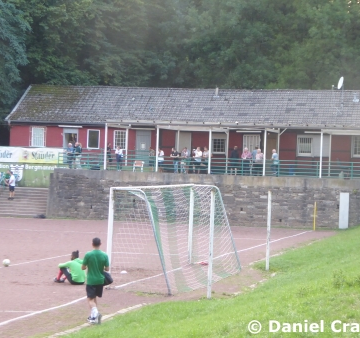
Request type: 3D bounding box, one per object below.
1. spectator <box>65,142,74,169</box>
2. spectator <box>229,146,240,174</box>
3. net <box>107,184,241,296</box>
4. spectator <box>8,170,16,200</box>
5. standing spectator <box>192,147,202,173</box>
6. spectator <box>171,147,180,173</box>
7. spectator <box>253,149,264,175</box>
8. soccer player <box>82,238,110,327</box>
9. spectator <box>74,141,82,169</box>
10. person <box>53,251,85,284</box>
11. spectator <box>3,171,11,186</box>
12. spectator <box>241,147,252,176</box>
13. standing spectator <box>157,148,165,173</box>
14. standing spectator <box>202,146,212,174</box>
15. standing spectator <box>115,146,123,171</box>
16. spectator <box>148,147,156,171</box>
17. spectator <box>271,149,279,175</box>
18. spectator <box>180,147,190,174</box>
[{"bbox_3d":[-7.215,-0.850,67.700,0.520,1.687,0.420,2,0,6],"label":"spectator"},{"bbox_3d":[3.197,-0.468,60.504,0.520,1.750,0.420,2,0,37],"label":"spectator"},{"bbox_3d":[0.101,1.774,28.761,1.750,2.560,7.500,2,0,17],"label":"net"},{"bbox_3d":[-9.810,0.984,60.004,0.450,1.700,0.460,2,0,-3],"label":"spectator"},{"bbox_3d":[1.080,-0.454,60.004,0.550,1.650,0.480,2,0,20],"label":"standing spectator"},{"bbox_3d":[-0.274,-0.411,60.004,0.520,1.620,0.450,2,0,18],"label":"spectator"},{"bbox_3d":[4.613,-0.364,60.004,0.520,1.680,0.420,2,0,11],"label":"spectator"},{"bbox_3d":[-1.686,2.222,20.504,0.560,1.740,0.480,2,0,-2],"label":"soccer player"},{"bbox_3d":[-6.691,-0.868,67.600,0.420,1.724,0.520,2,-1,-30],"label":"spectator"},{"bbox_3d":[-2.845,2.556,26.600,0.820,0.883,0.550,1,-1,26],"label":"person"},{"bbox_3d":[-10.360,0.628,62.003,0.500,1.100,0.700,2,0,6],"label":"spectator"},{"bbox_3d":[3.895,-0.425,60.004,0.550,1.720,0.420,2,0,6],"label":"spectator"},{"bbox_3d":[-1.215,-0.546,66.400,0.530,1.609,0.400,1,-1,24],"label":"standing spectator"},{"bbox_3d":[1.697,-0.535,65.800,0.550,1.748,0.400,2,0,6],"label":"standing spectator"},{"bbox_3d":[-3.574,-0.567,60.504,0.500,1.600,0.400,2,0,6],"label":"standing spectator"},{"bbox_3d":[-1.831,-0.628,67.200,0.500,1.583,0.400,1,-1,30],"label":"spectator"},{"bbox_3d":[6.029,-0.383,65.000,0.420,1.740,0.500,2,-1,-30],"label":"spectator"},{"bbox_3d":[0.341,-0.553,66.100,0.550,1.685,0.420,1,-1,24],"label":"spectator"}]

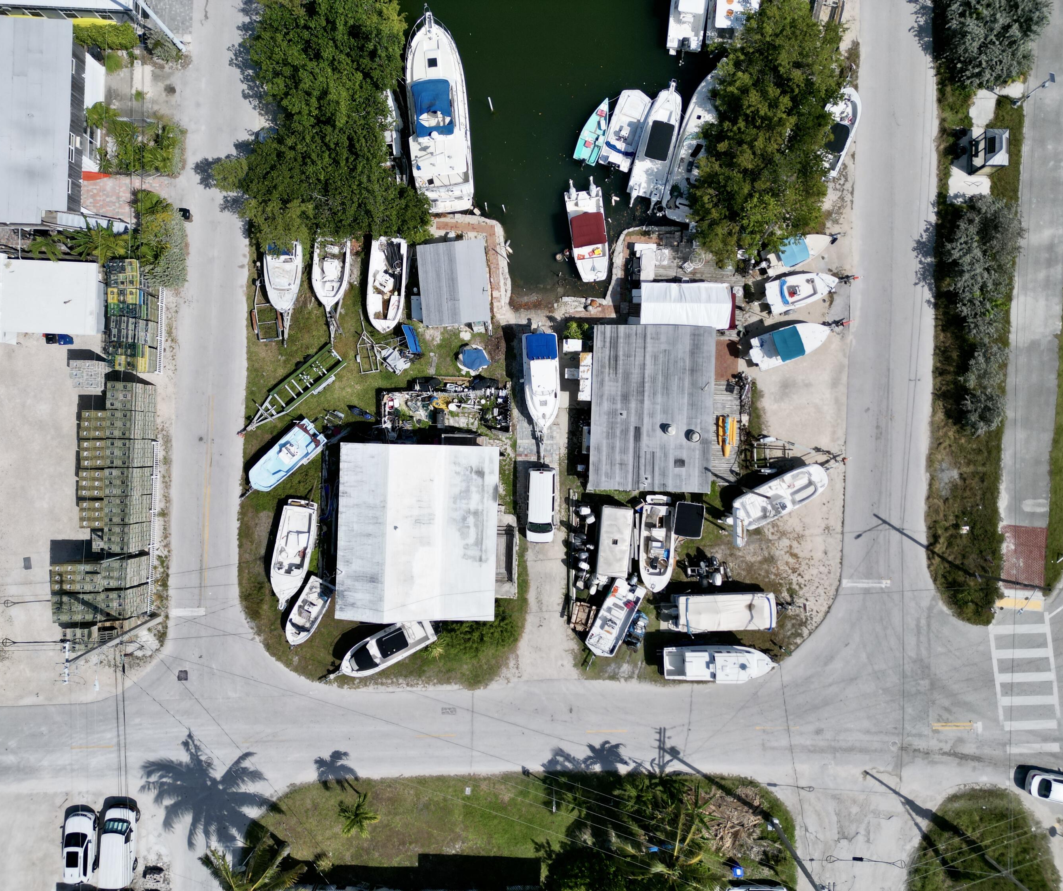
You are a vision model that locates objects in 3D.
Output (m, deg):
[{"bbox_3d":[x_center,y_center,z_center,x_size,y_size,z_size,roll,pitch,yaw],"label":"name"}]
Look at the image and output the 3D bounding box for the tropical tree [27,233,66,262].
[{"bbox_3d":[-32.200,-13.200,55.800,2.500,3.300,2.200,0,90,0],"label":"tropical tree"}]

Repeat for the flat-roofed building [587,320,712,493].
[{"bbox_3d":[8.231,-2.449,57.195,8.262,2.700,11.238,2,89,0],"label":"flat-roofed building"}]

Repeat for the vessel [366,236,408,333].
[{"bbox_3d":[-10.087,-11.061,57.736,2.600,1.700,6.696,4,89,0],"label":"vessel"}]

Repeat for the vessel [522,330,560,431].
[{"bbox_3d":[0.770,-4.420,56.490,2.450,2.720,6.660,-3,90,0],"label":"vessel"}]

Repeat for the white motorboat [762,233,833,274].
[{"bbox_3d":[18.470,-13.450,56.790,4.990,1.920,1.970,-20,90,0],"label":"white motorboat"}]

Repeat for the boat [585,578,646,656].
[{"bbox_3d":[5.770,11.970,56.350,2.000,1.600,5.650,26,90,0],"label":"boat"}]

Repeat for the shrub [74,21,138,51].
[{"bbox_3d":[-29.780,-28.597,57.835,4.150,1.750,1.450,0,89,0],"label":"shrub"}]

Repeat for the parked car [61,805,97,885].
[{"bbox_3d":[-31.680,28.100,57.292,1.930,1.740,4.800,3,89,0],"label":"parked car"}]

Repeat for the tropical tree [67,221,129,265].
[{"bbox_3d":[-28.650,-13.370,55.880,4.140,4.240,2.980,0,90,0],"label":"tropical tree"}]

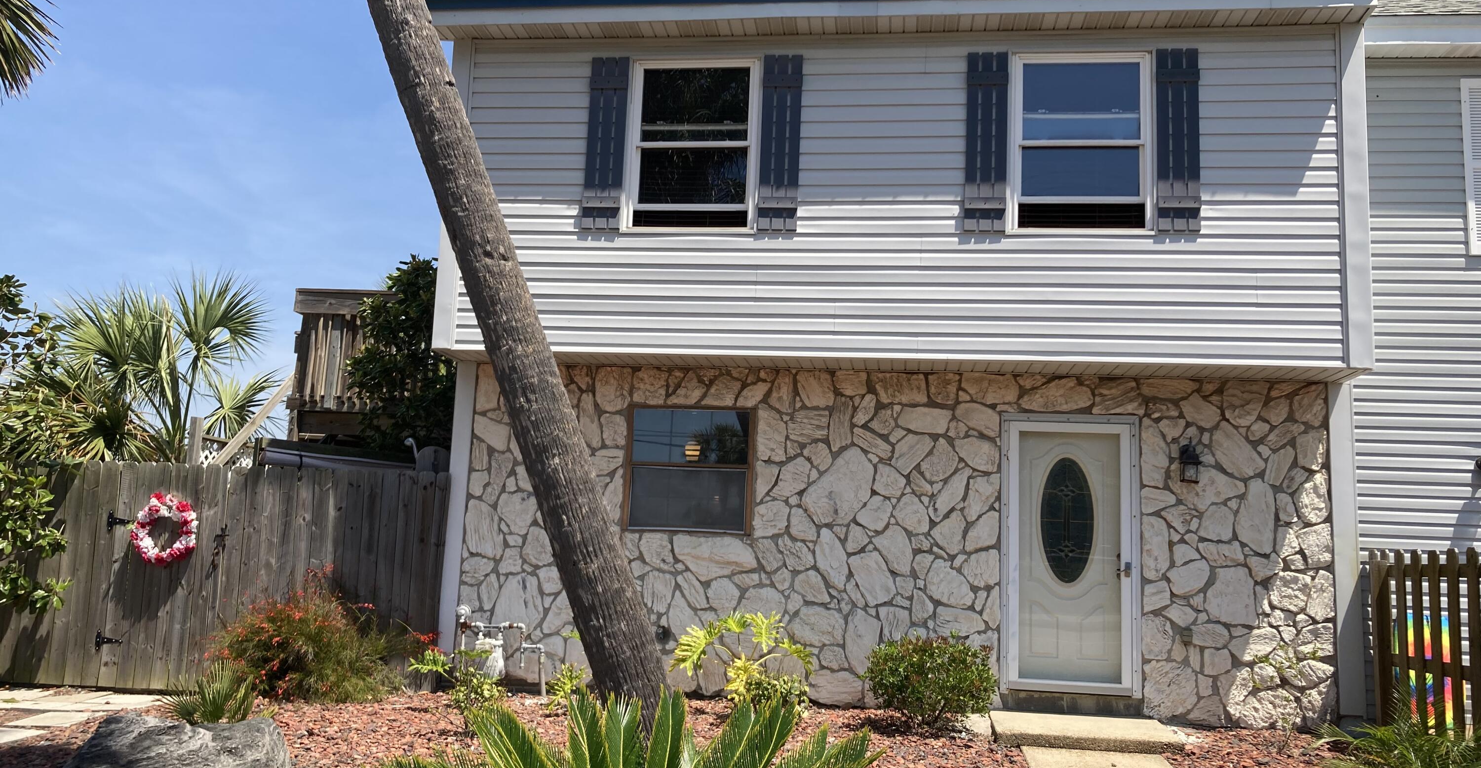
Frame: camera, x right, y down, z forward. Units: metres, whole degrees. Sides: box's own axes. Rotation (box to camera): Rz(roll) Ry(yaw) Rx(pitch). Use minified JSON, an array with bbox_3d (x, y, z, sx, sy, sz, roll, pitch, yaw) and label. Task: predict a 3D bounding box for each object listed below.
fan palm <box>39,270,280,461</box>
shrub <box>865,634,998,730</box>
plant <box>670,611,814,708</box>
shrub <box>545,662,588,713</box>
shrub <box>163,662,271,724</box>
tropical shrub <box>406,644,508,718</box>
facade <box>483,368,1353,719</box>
[{"bbox_3d":[-6.306,0.754,12.846,2.350,3.600,2.200,6,-9,-23],"label":"fan palm"},{"bbox_3d":[1.362,2.098,8.564,1.000,0.710,0.800,1,-8,8],"label":"shrub"},{"bbox_3d":[0.012,2.053,8.921,1.100,0.770,0.800,1,-8,8],"label":"plant"},{"bbox_3d":[-1.292,2.213,8.966,0.350,0.410,0.350,1,-8,8],"label":"shrub"},{"bbox_3d":[-3.361,2.023,7.686,0.680,0.500,0.600,6,-9,-22],"label":"shrub"},{"bbox_3d":[-2.010,2.087,8.569,0.700,0.540,0.600,3,-8,-7],"label":"tropical shrub"},{"bbox_3d":[1.077,1.197,9.335,6.690,2.585,0.250,1,-8,8],"label":"facade"}]

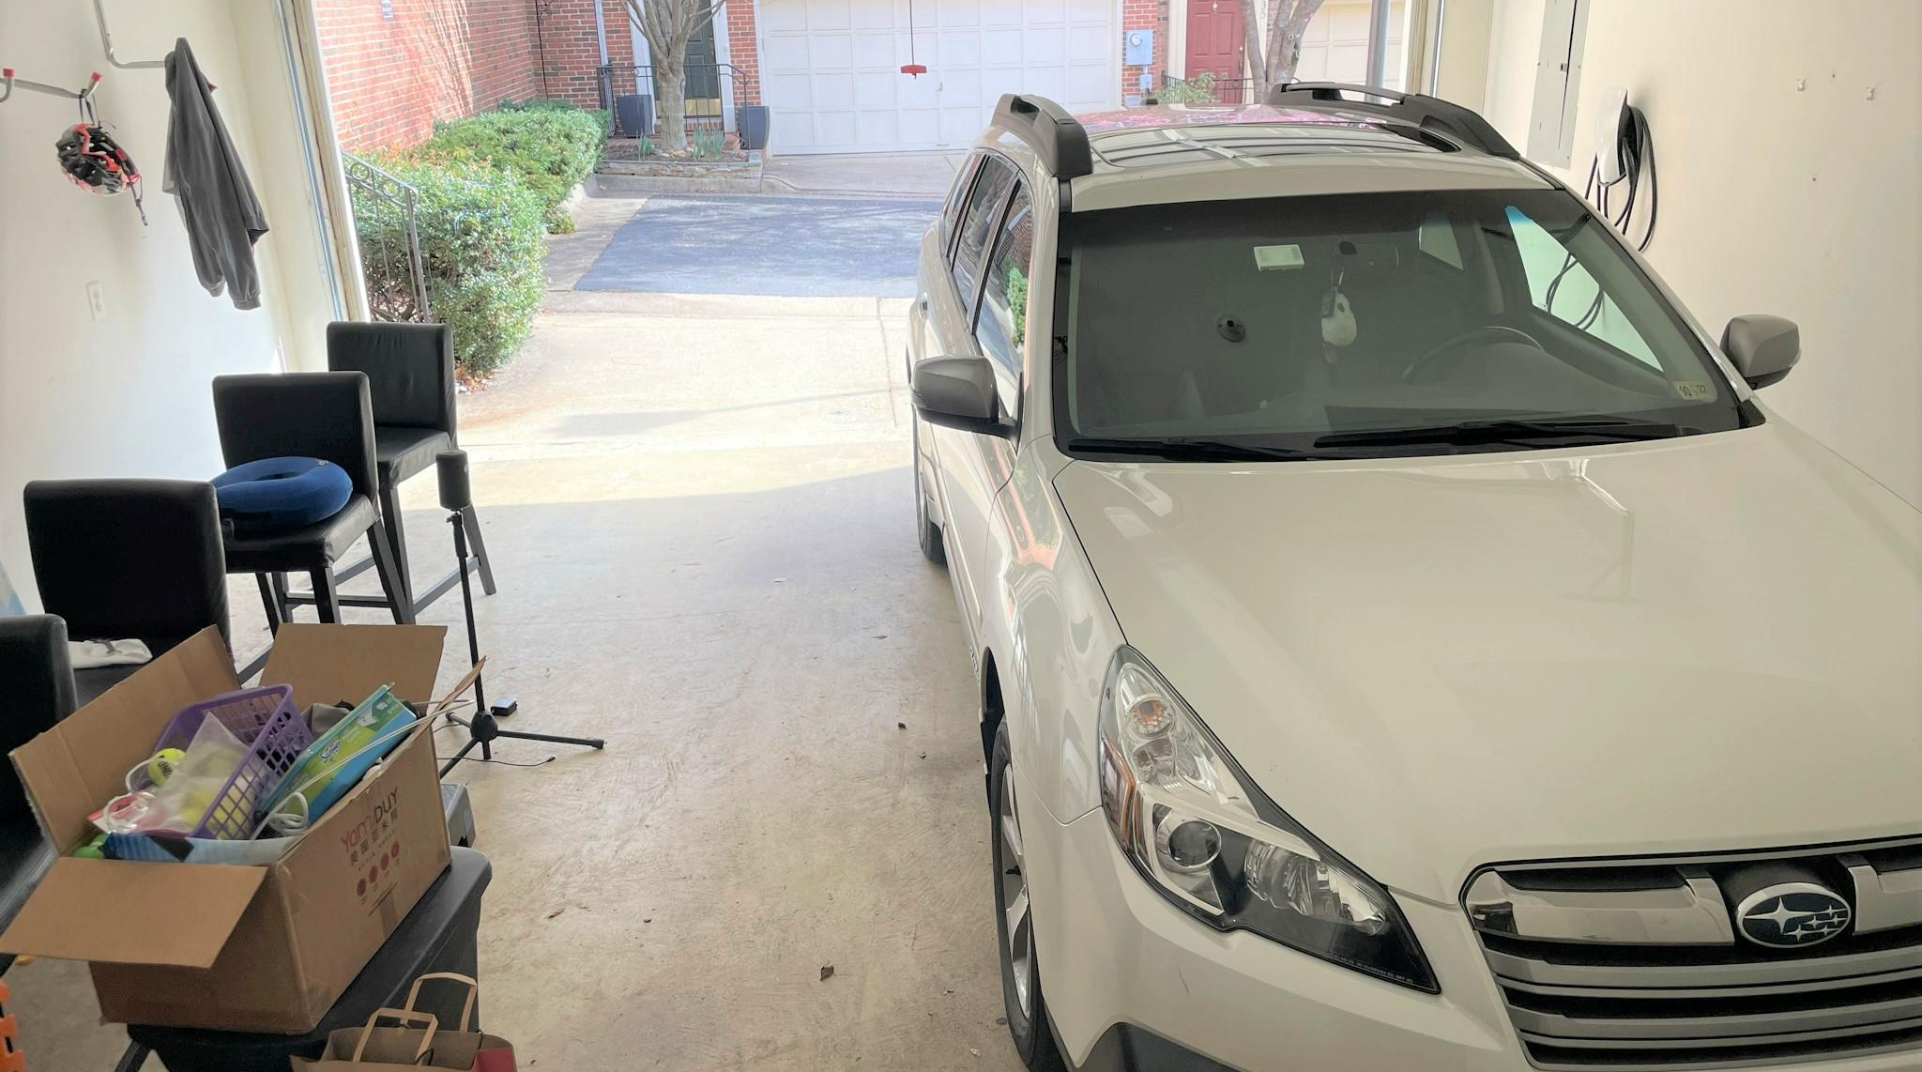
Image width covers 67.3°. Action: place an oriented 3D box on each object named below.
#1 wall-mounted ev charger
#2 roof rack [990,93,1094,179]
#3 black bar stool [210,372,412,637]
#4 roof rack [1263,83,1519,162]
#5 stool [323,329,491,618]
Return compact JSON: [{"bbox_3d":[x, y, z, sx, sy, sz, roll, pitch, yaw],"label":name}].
[{"bbox_3d":[2.489,-1.499,5.438,0.118,0.360,0.160,-3,21,-4],"label":"wall-mounted ev charger"},{"bbox_3d":[0.183,-1.255,4.369,0.090,0.140,1.981,-3,21,-3],"label":"roof rack"},{"bbox_3d":[-1.919,0.074,4.159,0.447,0.988,0.523,-2,21,0],"label":"black bar stool"},{"bbox_3d":[1.266,-1.328,4.463,0.090,0.140,1.980,-4,21,-6],"label":"roof rack"},{"bbox_3d":[-1.926,-0.172,4.801,0.447,0.988,0.523,2,21,11],"label":"stool"}]

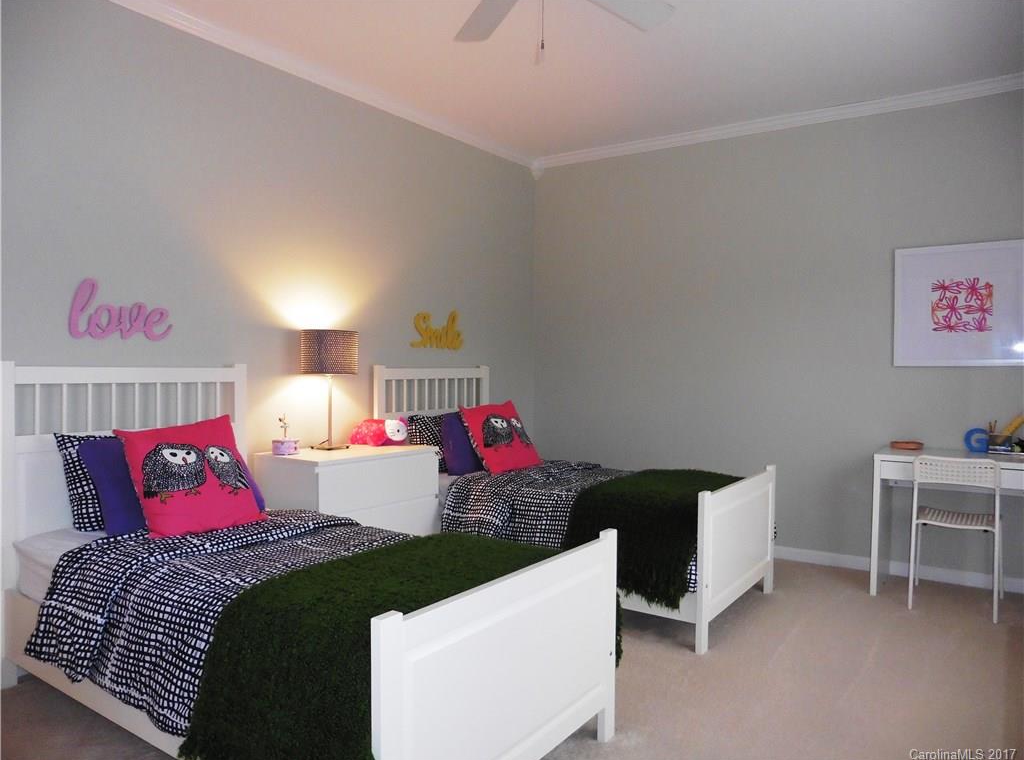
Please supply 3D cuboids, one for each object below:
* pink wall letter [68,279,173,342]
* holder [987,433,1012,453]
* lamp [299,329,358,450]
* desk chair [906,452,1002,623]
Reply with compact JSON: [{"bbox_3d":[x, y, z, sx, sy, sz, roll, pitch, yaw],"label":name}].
[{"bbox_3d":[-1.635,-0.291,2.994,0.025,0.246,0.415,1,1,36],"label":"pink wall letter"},{"bbox_3d":[2.575,0.338,3.749,0.105,0.105,0.090,1,1,36],"label":"holder"},{"bbox_3d":[-0.933,0.042,3.652,0.285,0.615,0.285,0,1,0],"label":"lamp"},{"bbox_3d":[2.262,0.758,3.616,0.390,0.770,0.480,1,1,36],"label":"desk chair"}]

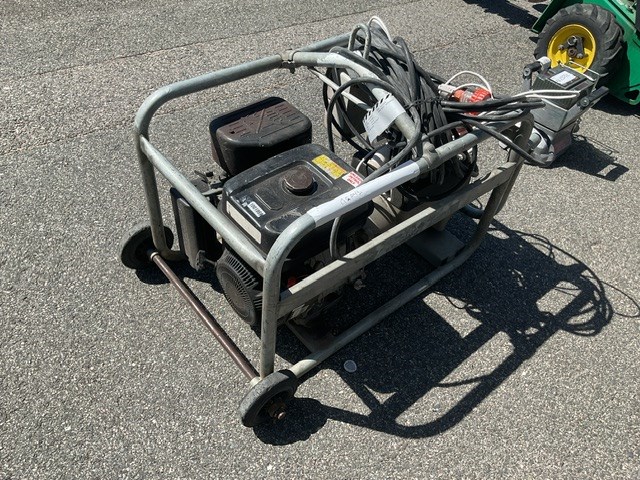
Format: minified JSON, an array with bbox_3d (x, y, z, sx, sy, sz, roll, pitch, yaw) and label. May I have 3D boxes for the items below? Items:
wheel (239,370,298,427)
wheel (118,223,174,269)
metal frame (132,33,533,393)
[{"bbox_3d":[-0.121,0.388,1.310,0.167,0.167,0.043,-28,55,-30],"label":"wheel"},{"bbox_3d":[-0.519,0.019,1.615,0.167,0.167,0.043,-28,55,-30],"label":"wheel"},{"bbox_3d":[0.048,-0.136,1.536,0.901,0.608,0.568,-28,55,-30],"label":"metal frame"}]

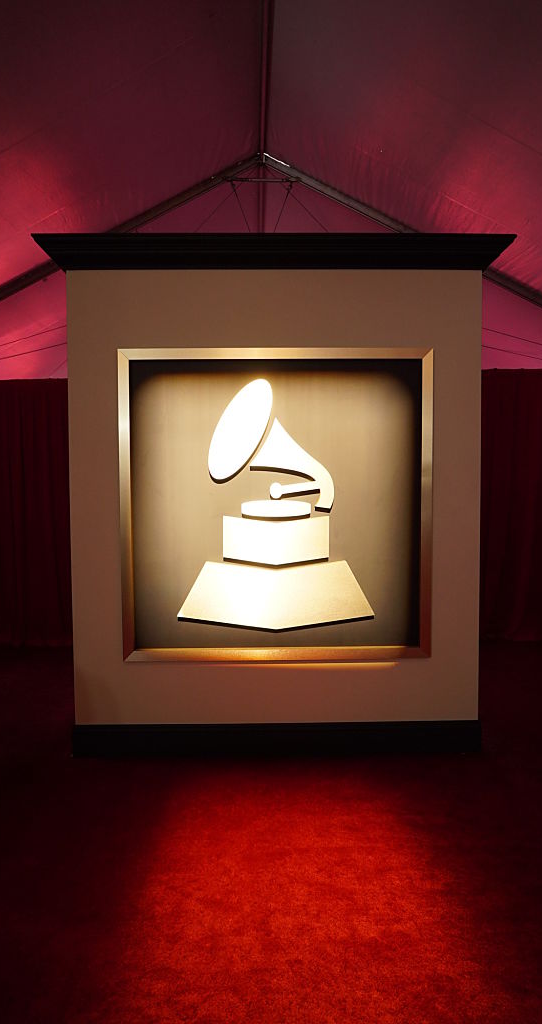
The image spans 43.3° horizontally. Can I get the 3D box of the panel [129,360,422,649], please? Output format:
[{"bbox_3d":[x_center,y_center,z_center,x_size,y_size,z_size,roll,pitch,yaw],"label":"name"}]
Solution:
[{"bbox_3d":[0.030,-0.036,3.661,1.537,1.531,0.090,0,3,-1],"label":"panel"}]

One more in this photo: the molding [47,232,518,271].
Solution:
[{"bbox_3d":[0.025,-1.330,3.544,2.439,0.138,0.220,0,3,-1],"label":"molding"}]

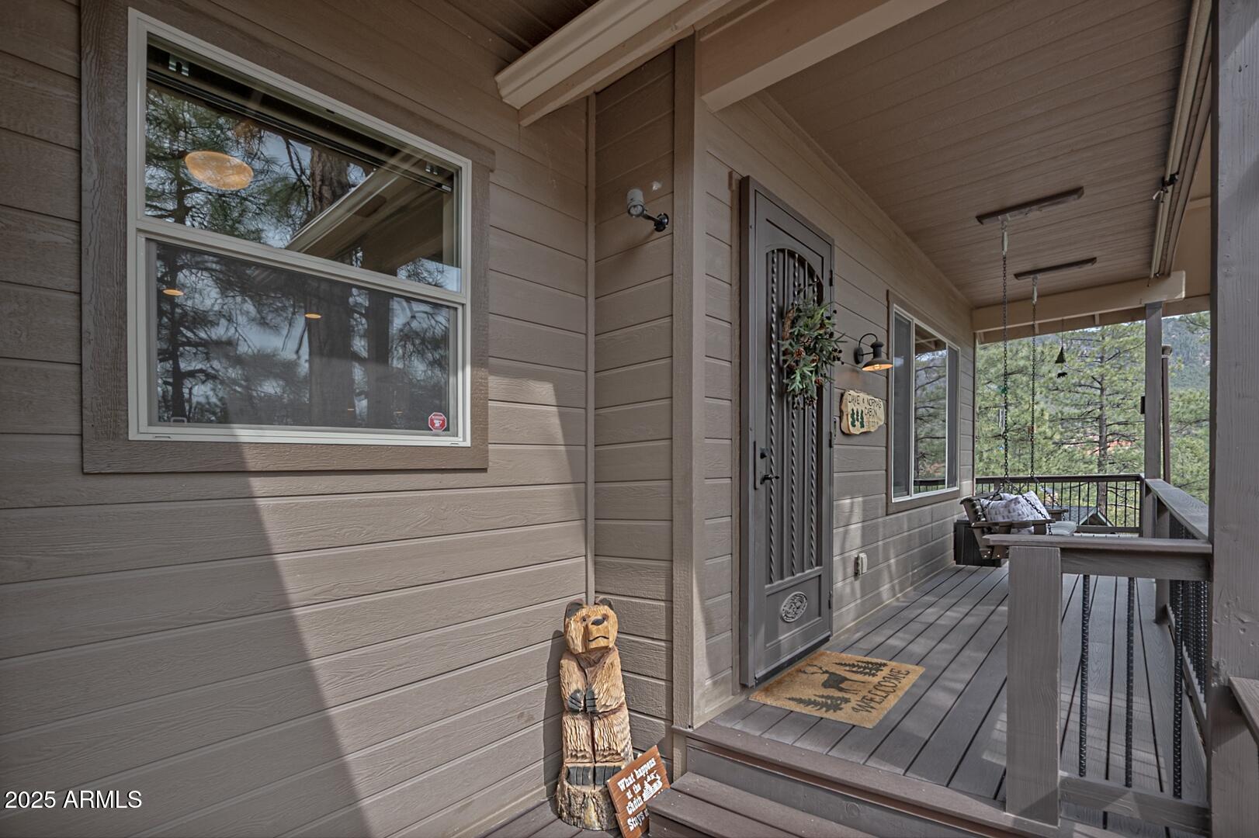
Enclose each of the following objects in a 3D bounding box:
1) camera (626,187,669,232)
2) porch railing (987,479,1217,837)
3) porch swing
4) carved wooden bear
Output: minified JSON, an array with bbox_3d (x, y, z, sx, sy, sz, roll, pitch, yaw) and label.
[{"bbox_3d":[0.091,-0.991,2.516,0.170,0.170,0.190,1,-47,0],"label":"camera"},{"bbox_3d":[3.443,0.981,3.692,0.700,0.950,5.880,-1,-4,43],"label":"porch railing"},{"bbox_3d":[3.788,-0.191,5.074,0.760,2.860,1.750,-1,-4,43],"label":"porch swing"},{"bbox_3d":[-0.172,1.402,2.590,0.350,1.000,0.340,2,-3,-12],"label":"carved wooden bear"}]

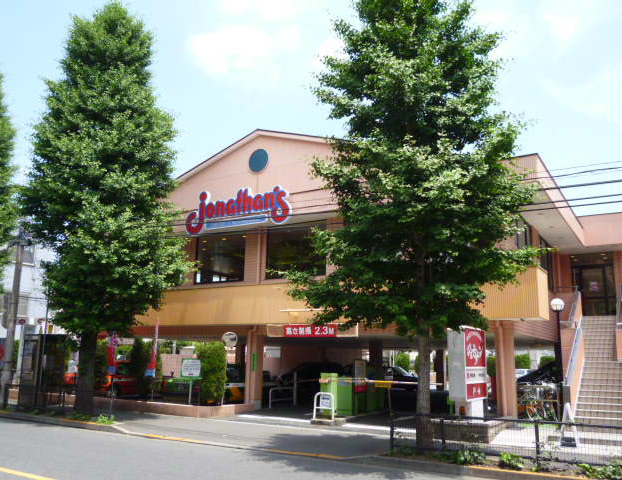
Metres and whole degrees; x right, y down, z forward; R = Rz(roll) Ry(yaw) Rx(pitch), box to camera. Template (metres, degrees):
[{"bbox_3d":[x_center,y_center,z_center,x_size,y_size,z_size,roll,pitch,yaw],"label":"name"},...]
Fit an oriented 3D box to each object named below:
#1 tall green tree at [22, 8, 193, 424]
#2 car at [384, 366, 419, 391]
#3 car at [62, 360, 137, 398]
[{"bbox_3d":[-6.971,-1.584,18.103,5.500,14.300,5.400,0,-11,0],"label":"tall green tree"},{"bbox_3d":[3.827,6.728,25.979,4.600,1.430,1.700,-6,-14,29],"label":"car"},{"bbox_3d":[-7.734,5.824,22.765,1.700,1.490,4.600,-6,-13,31],"label":"car"}]

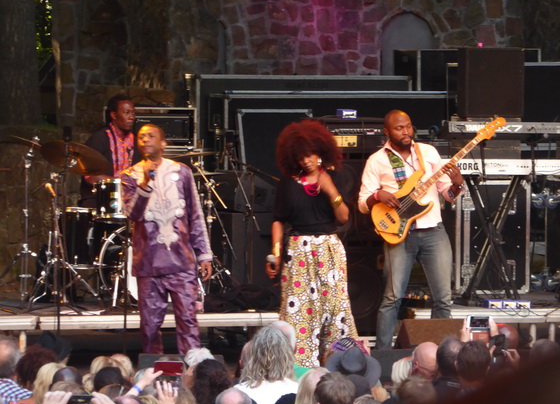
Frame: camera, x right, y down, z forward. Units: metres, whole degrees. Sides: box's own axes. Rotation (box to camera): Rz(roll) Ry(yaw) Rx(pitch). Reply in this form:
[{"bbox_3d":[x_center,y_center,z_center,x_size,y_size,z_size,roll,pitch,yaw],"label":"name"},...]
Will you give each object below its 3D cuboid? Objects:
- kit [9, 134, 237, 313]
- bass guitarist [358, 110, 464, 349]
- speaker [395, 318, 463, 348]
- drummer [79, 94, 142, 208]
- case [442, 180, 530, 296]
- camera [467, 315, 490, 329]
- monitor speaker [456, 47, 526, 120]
[{"bbox_3d":[-1.117,0.110,36.950,1.520,1.180,1.350,-1,4,-11],"label":"kit"},{"bbox_3d":[0.881,0.275,34.900,0.710,1.780,0.480,-1,3,-10],"label":"bass guitarist"},{"bbox_3d":[1.090,0.950,34.150,0.570,0.360,0.460,-1,4,-17],"label":"speaker"},{"bbox_3d":[-1.130,-0.050,37.300,0.560,1.400,0.750,-2,4,-25],"label":"drummer"},{"bbox_3d":[1.493,0.233,37.600,0.550,0.800,0.600,0,4,-7],"label":"case"},{"bbox_3d":[1.010,0.608,26.500,0.122,0.068,0.020,0,3,0],"label":"camera"},{"bbox_3d":[1.551,-0.879,38.300,0.430,0.520,0.400,0,3,-9],"label":"monitor speaker"}]

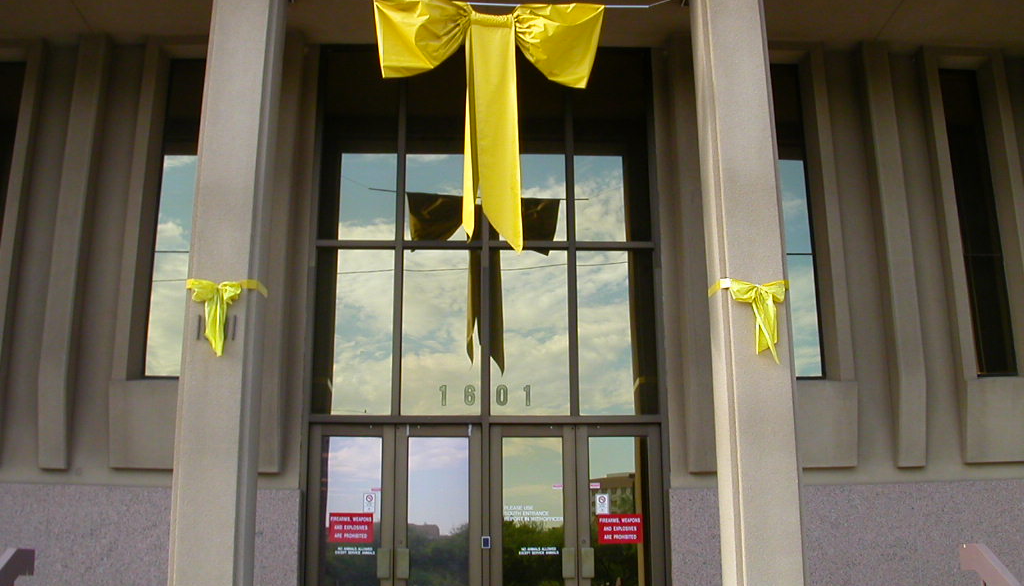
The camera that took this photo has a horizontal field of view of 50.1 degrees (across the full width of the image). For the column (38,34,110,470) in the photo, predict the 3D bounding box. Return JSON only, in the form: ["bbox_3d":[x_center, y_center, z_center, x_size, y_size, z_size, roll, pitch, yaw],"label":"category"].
[{"bbox_3d":[-4.683,-0.525,11.706,0.310,4.850,0.300,0,-16,-2],"label":"column"}]

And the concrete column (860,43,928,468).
[{"bbox_3d":[4.189,-0.510,11.959,0.310,4.850,0.300,0,-16,-2],"label":"concrete column"}]

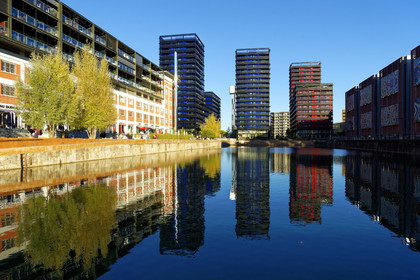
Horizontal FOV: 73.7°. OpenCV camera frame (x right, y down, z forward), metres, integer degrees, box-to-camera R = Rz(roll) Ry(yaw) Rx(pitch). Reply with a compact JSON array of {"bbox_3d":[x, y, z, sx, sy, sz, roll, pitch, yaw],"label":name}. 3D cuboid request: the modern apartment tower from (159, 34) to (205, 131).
[{"bbox_3d":[-14.300,-26.400,151.400,19.200,53.000,20.000,0,0,12],"label":"modern apartment tower"}]

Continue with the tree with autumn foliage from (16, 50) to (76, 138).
[{"bbox_3d":[-20.400,-5.500,35.000,7.300,10.900,7.000,0,0,12],"label":"tree with autumn foliage"}]

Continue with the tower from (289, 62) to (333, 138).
[{"bbox_3d":[64.500,-26.300,185.000,19.500,53.000,52.000,0,0,12],"label":"tower"}]

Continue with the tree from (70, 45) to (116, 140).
[{"bbox_3d":[-17.000,-6.800,41.000,6.700,13.400,6.700,0,0,12],"label":"tree"}]

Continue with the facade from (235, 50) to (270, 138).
[{"bbox_3d":[27.200,-26.400,173.500,19.500,53.000,19.500,0,0,12],"label":"facade"}]

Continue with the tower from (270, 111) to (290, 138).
[{"bbox_3d":[74.000,-13.300,284.000,20.000,27.000,17.000,0,0,6],"label":"tower"}]

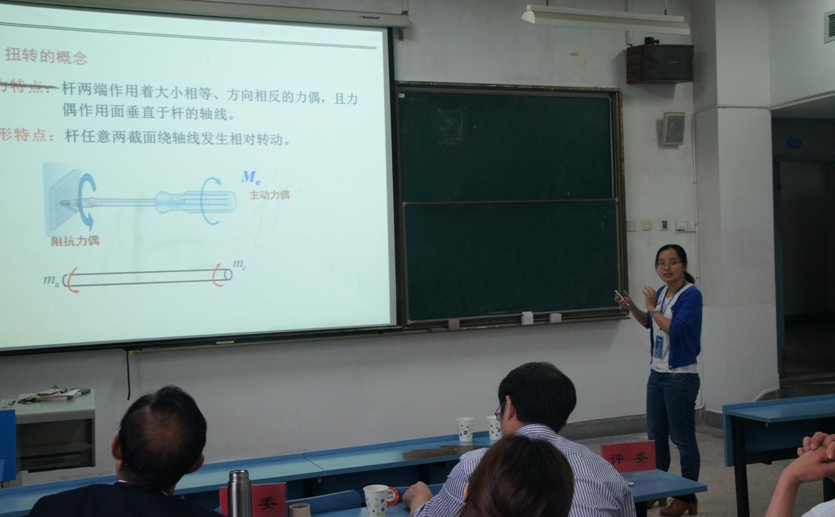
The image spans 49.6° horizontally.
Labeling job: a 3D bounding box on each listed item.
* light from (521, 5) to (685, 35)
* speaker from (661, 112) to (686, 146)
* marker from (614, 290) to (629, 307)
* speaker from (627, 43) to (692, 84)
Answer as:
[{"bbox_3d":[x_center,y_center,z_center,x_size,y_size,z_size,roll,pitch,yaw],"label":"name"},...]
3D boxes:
[{"bbox_3d":[1.311,-1.647,6.240,1.240,0.110,0.185,-2,22,-21],"label":"light"},{"bbox_3d":[2.127,-1.079,7.546,0.190,0.265,0.110,-2,10,-15],"label":"speaker"},{"bbox_3d":[1.201,0.235,5.295,0.014,0.145,0.014,-43,21,0],"label":"marker"},{"bbox_3d":[1.961,-1.565,7.313,0.455,0.285,0.260,-2,7,-13],"label":"speaker"}]

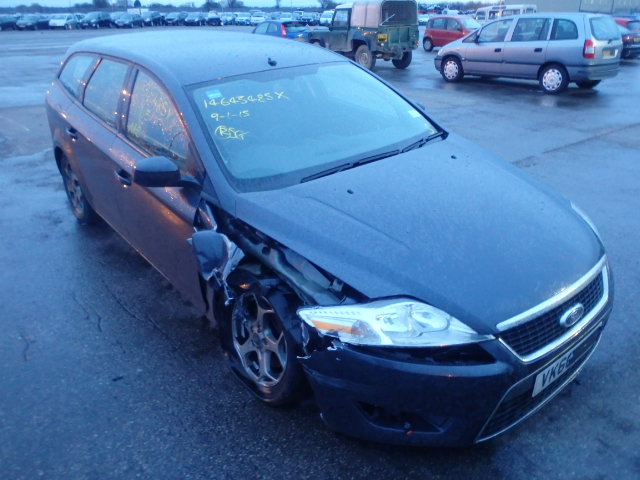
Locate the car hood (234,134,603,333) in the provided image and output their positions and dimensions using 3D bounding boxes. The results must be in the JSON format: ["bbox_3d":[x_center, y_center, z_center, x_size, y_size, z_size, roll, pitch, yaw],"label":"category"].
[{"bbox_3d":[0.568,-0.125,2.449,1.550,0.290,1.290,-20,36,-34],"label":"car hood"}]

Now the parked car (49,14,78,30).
[{"bbox_3d":[-26.258,-22.503,53.413,1.720,1.500,4.100,0,24,0],"label":"parked car"}]

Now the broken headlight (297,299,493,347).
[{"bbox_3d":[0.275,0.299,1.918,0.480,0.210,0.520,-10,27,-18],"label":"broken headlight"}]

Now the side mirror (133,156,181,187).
[{"bbox_3d":[-0.763,-0.322,2.453,0.220,0.145,0.130,-19,30,-35],"label":"side mirror"}]

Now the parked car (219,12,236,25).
[{"bbox_3d":[-11.038,-27.032,63.183,1.740,1.470,4.200,-1,24,-2],"label":"parked car"}]

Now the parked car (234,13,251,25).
[{"bbox_3d":[-9.380,-27.023,63.477,1.760,1.470,4.300,-1,24,-1],"label":"parked car"}]

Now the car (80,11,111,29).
[{"bbox_3d":[-23.463,-23.158,54.587,1.790,1.580,4.350,2,24,5],"label":"car"}]

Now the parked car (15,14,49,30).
[{"bbox_3d":[-28.494,-21.945,52.105,1.760,1.460,4.350,2,24,5],"label":"parked car"}]

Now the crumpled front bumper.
[{"bbox_3d":[0.837,0.385,2.316,1.820,0.530,0.600,-19,30,-35],"label":"crumpled front bumper"}]

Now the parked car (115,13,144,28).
[{"bbox_3d":[-19.985,-23.081,54.501,1.750,1.460,4.200,2,24,5],"label":"parked car"}]

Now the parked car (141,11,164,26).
[{"bbox_3d":[-19.148,-25.621,60.008,1.760,1.520,4.300,2,24,5],"label":"parked car"}]

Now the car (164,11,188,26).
[{"bbox_3d":[-17.215,-26.379,62.105,1.760,1.470,4.300,1,24,3],"label":"car"}]

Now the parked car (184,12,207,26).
[{"bbox_3d":[-14.481,-26.040,61.022,1.760,1.470,4.300,1,24,3],"label":"parked car"}]

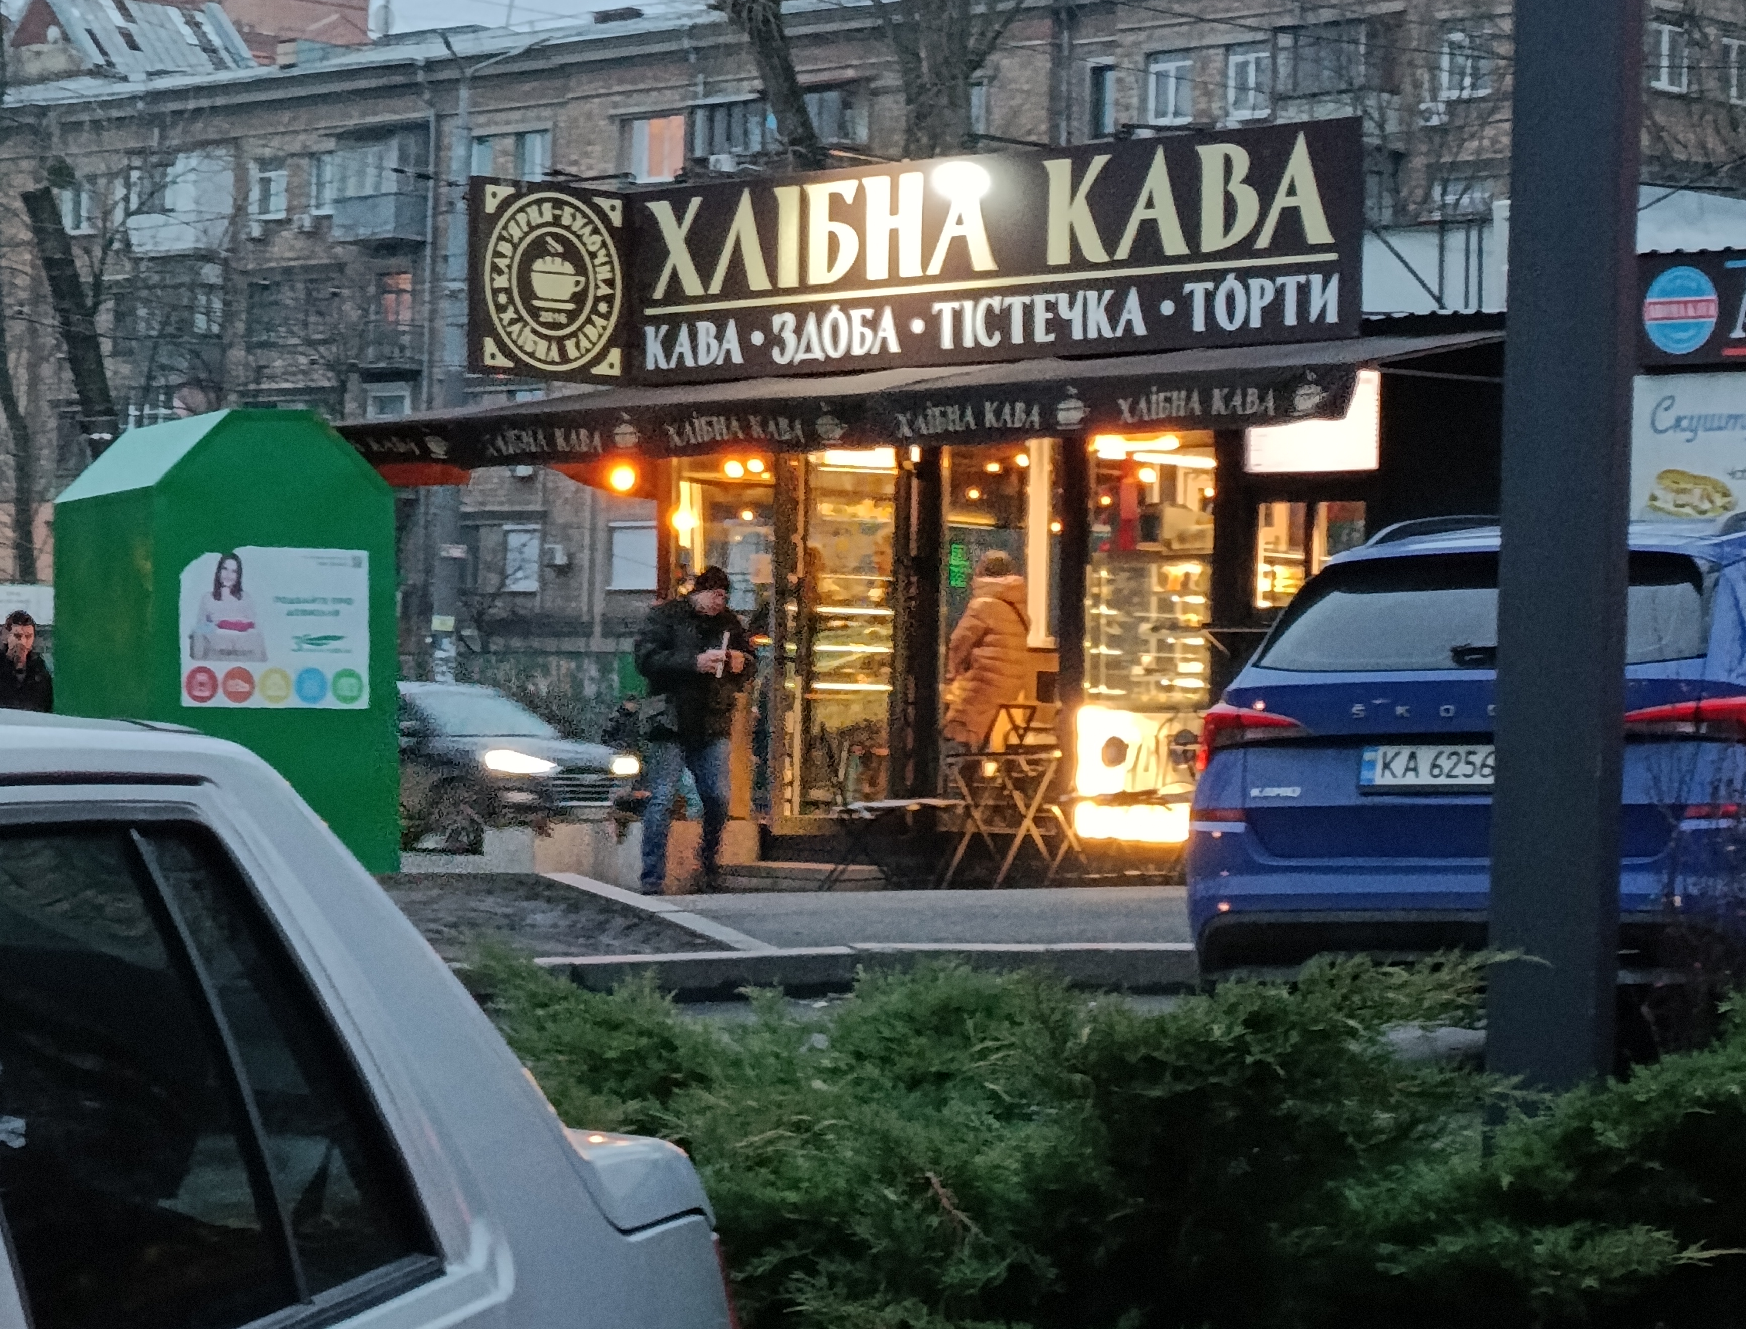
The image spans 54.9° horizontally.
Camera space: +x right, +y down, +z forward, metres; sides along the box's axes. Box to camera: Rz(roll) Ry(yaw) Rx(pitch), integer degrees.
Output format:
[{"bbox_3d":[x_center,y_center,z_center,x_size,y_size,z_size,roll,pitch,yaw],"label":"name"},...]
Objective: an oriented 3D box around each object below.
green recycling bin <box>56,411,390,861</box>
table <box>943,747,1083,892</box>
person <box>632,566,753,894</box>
[{"bbox_3d":[-3.420,-0.110,8.850,1.240,2.370,1.420,0,2,-41],"label":"green recycling bin"},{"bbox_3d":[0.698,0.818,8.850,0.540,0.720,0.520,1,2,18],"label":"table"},{"bbox_3d":[-0.984,0.364,9.100,0.540,1.770,0.440,0,2,-38],"label":"person"}]

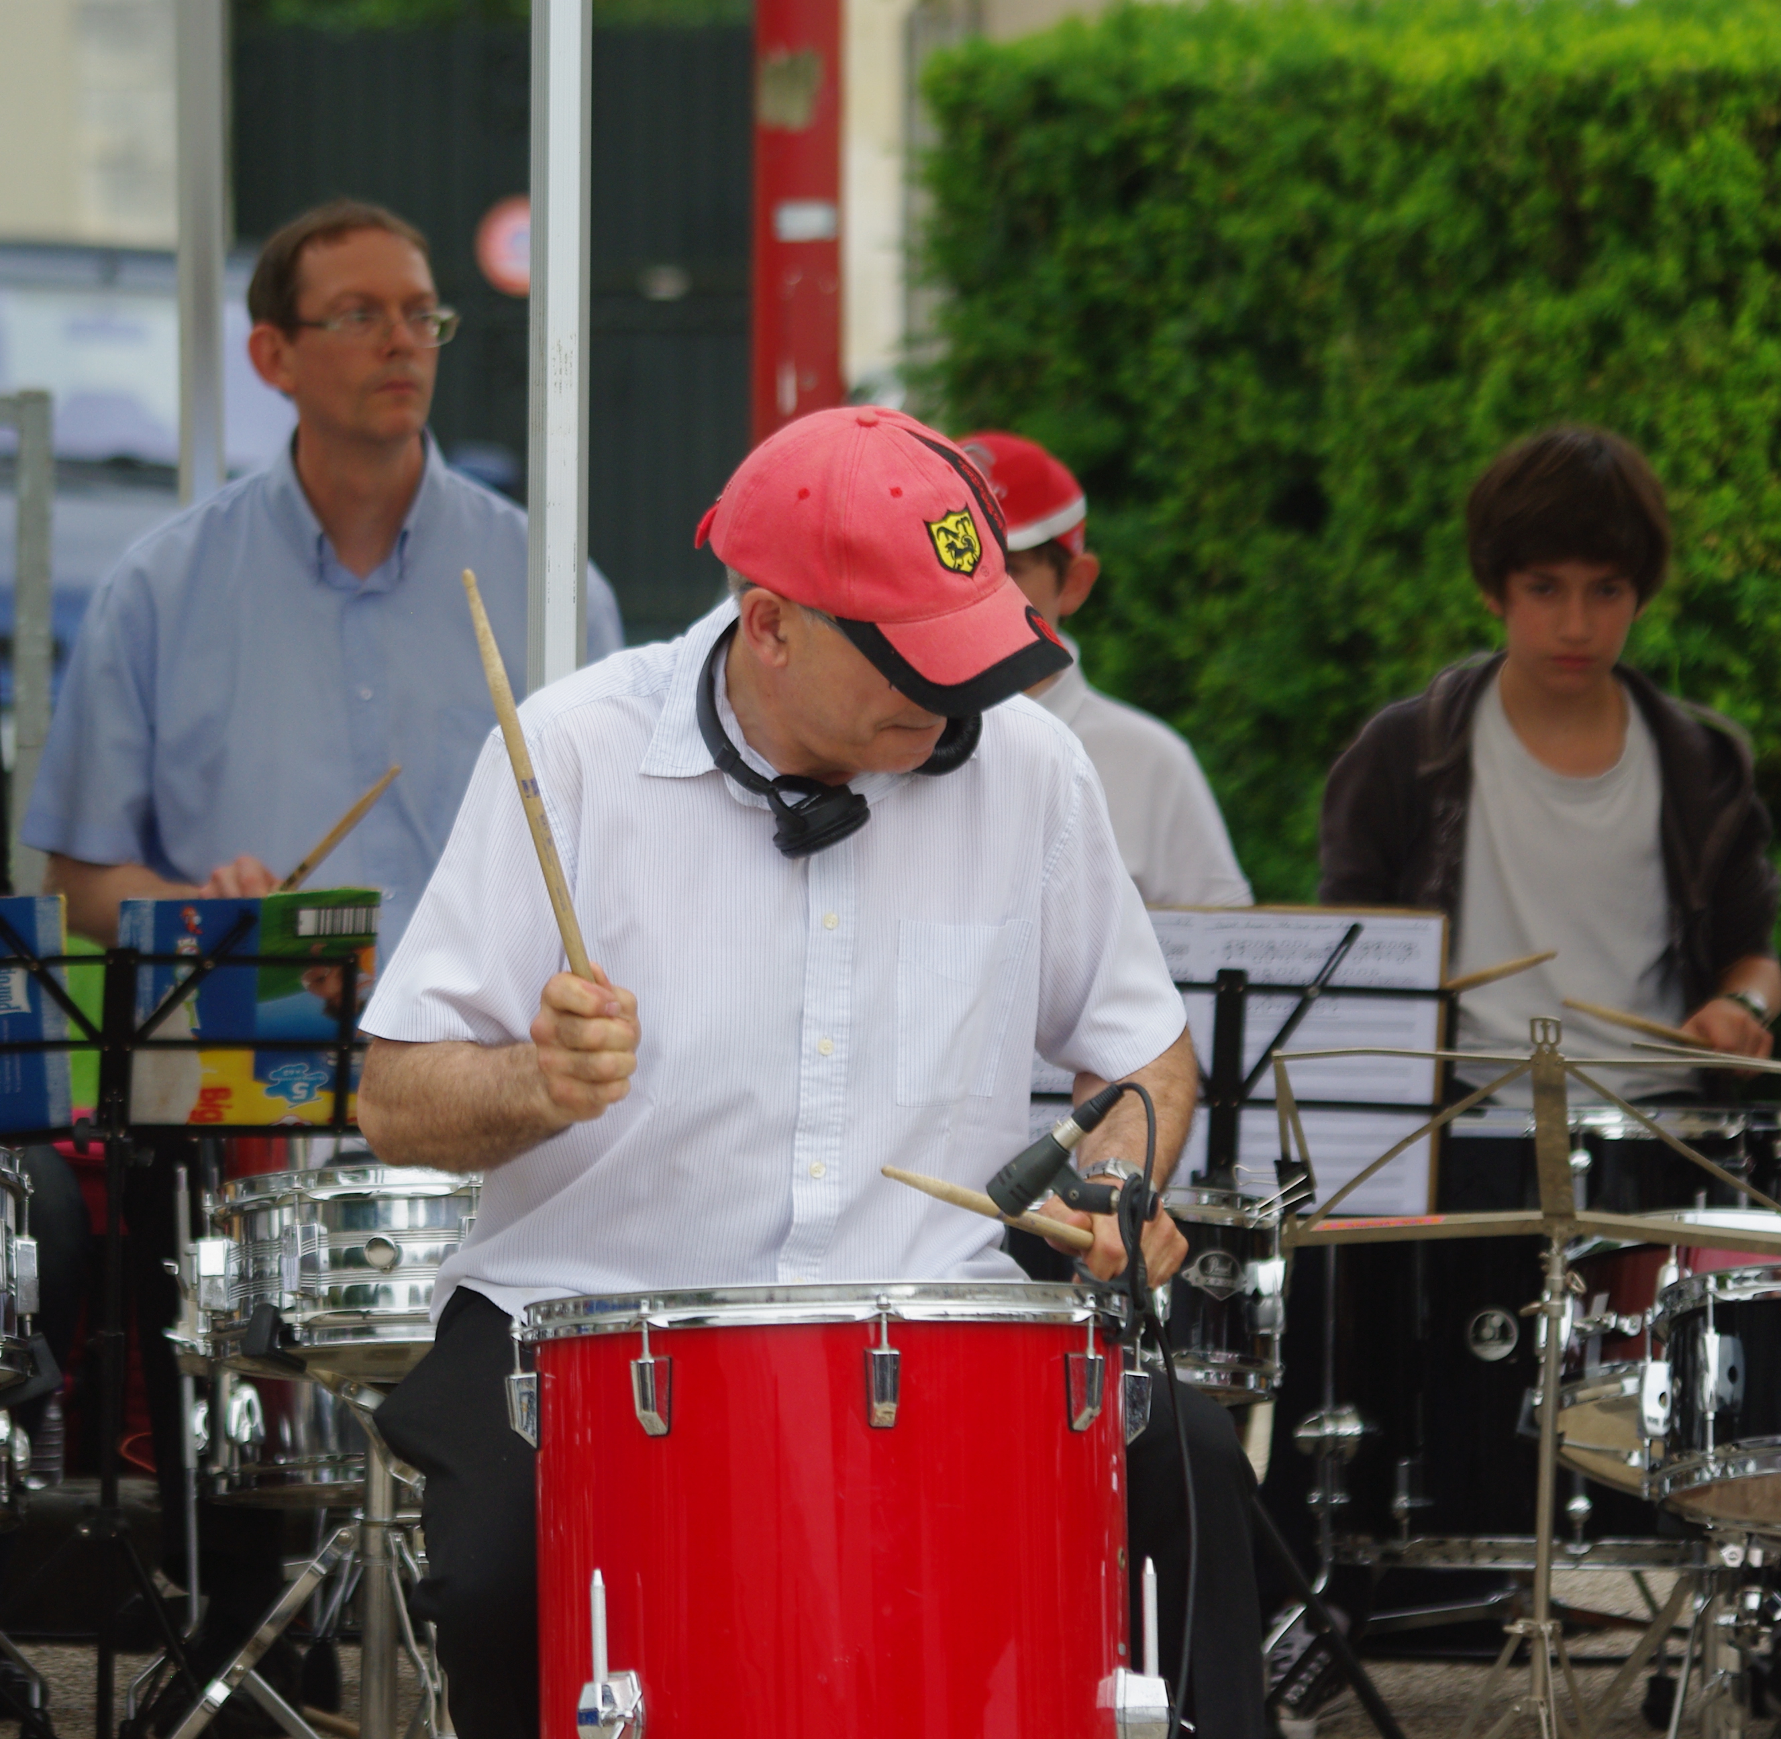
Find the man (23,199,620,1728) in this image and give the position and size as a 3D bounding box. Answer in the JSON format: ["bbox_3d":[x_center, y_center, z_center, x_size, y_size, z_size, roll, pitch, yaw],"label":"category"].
[{"bbox_3d":[-0.526,0.090,12.500,0.620,1.460,0.750,0,0,-6],"label":"man"}]

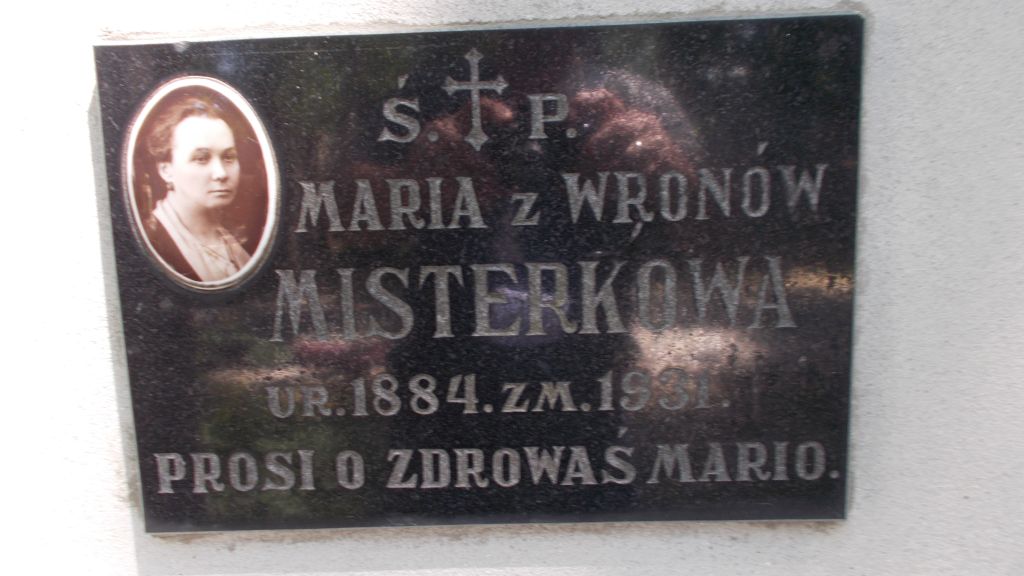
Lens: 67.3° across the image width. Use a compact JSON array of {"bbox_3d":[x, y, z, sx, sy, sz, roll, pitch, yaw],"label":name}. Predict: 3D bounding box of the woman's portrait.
[{"bbox_3d":[-0.190,-0.062,0.467,0.096,0.130,0.010,-2,8,2],"label":"woman's portrait"}]

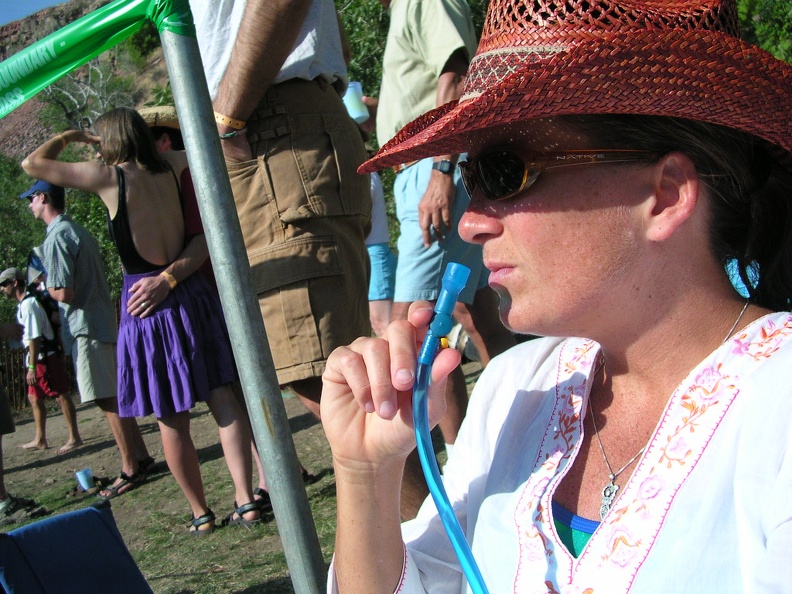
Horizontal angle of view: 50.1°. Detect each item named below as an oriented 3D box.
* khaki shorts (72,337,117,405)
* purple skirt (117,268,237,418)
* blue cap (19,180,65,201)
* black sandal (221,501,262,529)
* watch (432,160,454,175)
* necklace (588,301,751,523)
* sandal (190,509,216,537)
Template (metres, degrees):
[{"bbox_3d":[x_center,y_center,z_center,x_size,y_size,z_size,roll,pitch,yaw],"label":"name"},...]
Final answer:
[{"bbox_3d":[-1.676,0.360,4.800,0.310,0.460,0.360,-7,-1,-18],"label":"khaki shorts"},{"bbox_3d":[-0.869,0.172,3.350,0.450,0.530,0.370,-6,-1,-30],"label":"purple skirt"},{"bbox_3d":[-1.984,-0.620,4.750,0.270,0.140,0.180,-7,-1,-18],"label":"blue cap"},{"bbox_3d":[-0.628,0.879,3.420,0.095,0.100,0.250,-6,-1,-38],"label":"black sandal"},{"bbox_3d":[0.131,-0.359,2.350,0.063,0.042,0.055,8,-4,-14],"label":"watch"},{"bbox_3d":[0.200,0.073,0.600,0.125,0.140,0.140,-8,-2,45],"label":"necklace"},{"bbox_3d":[-0.770,0.894,3.370,0.095,0.100,0.250,-6,-1,-25],"label":"sandal"}]

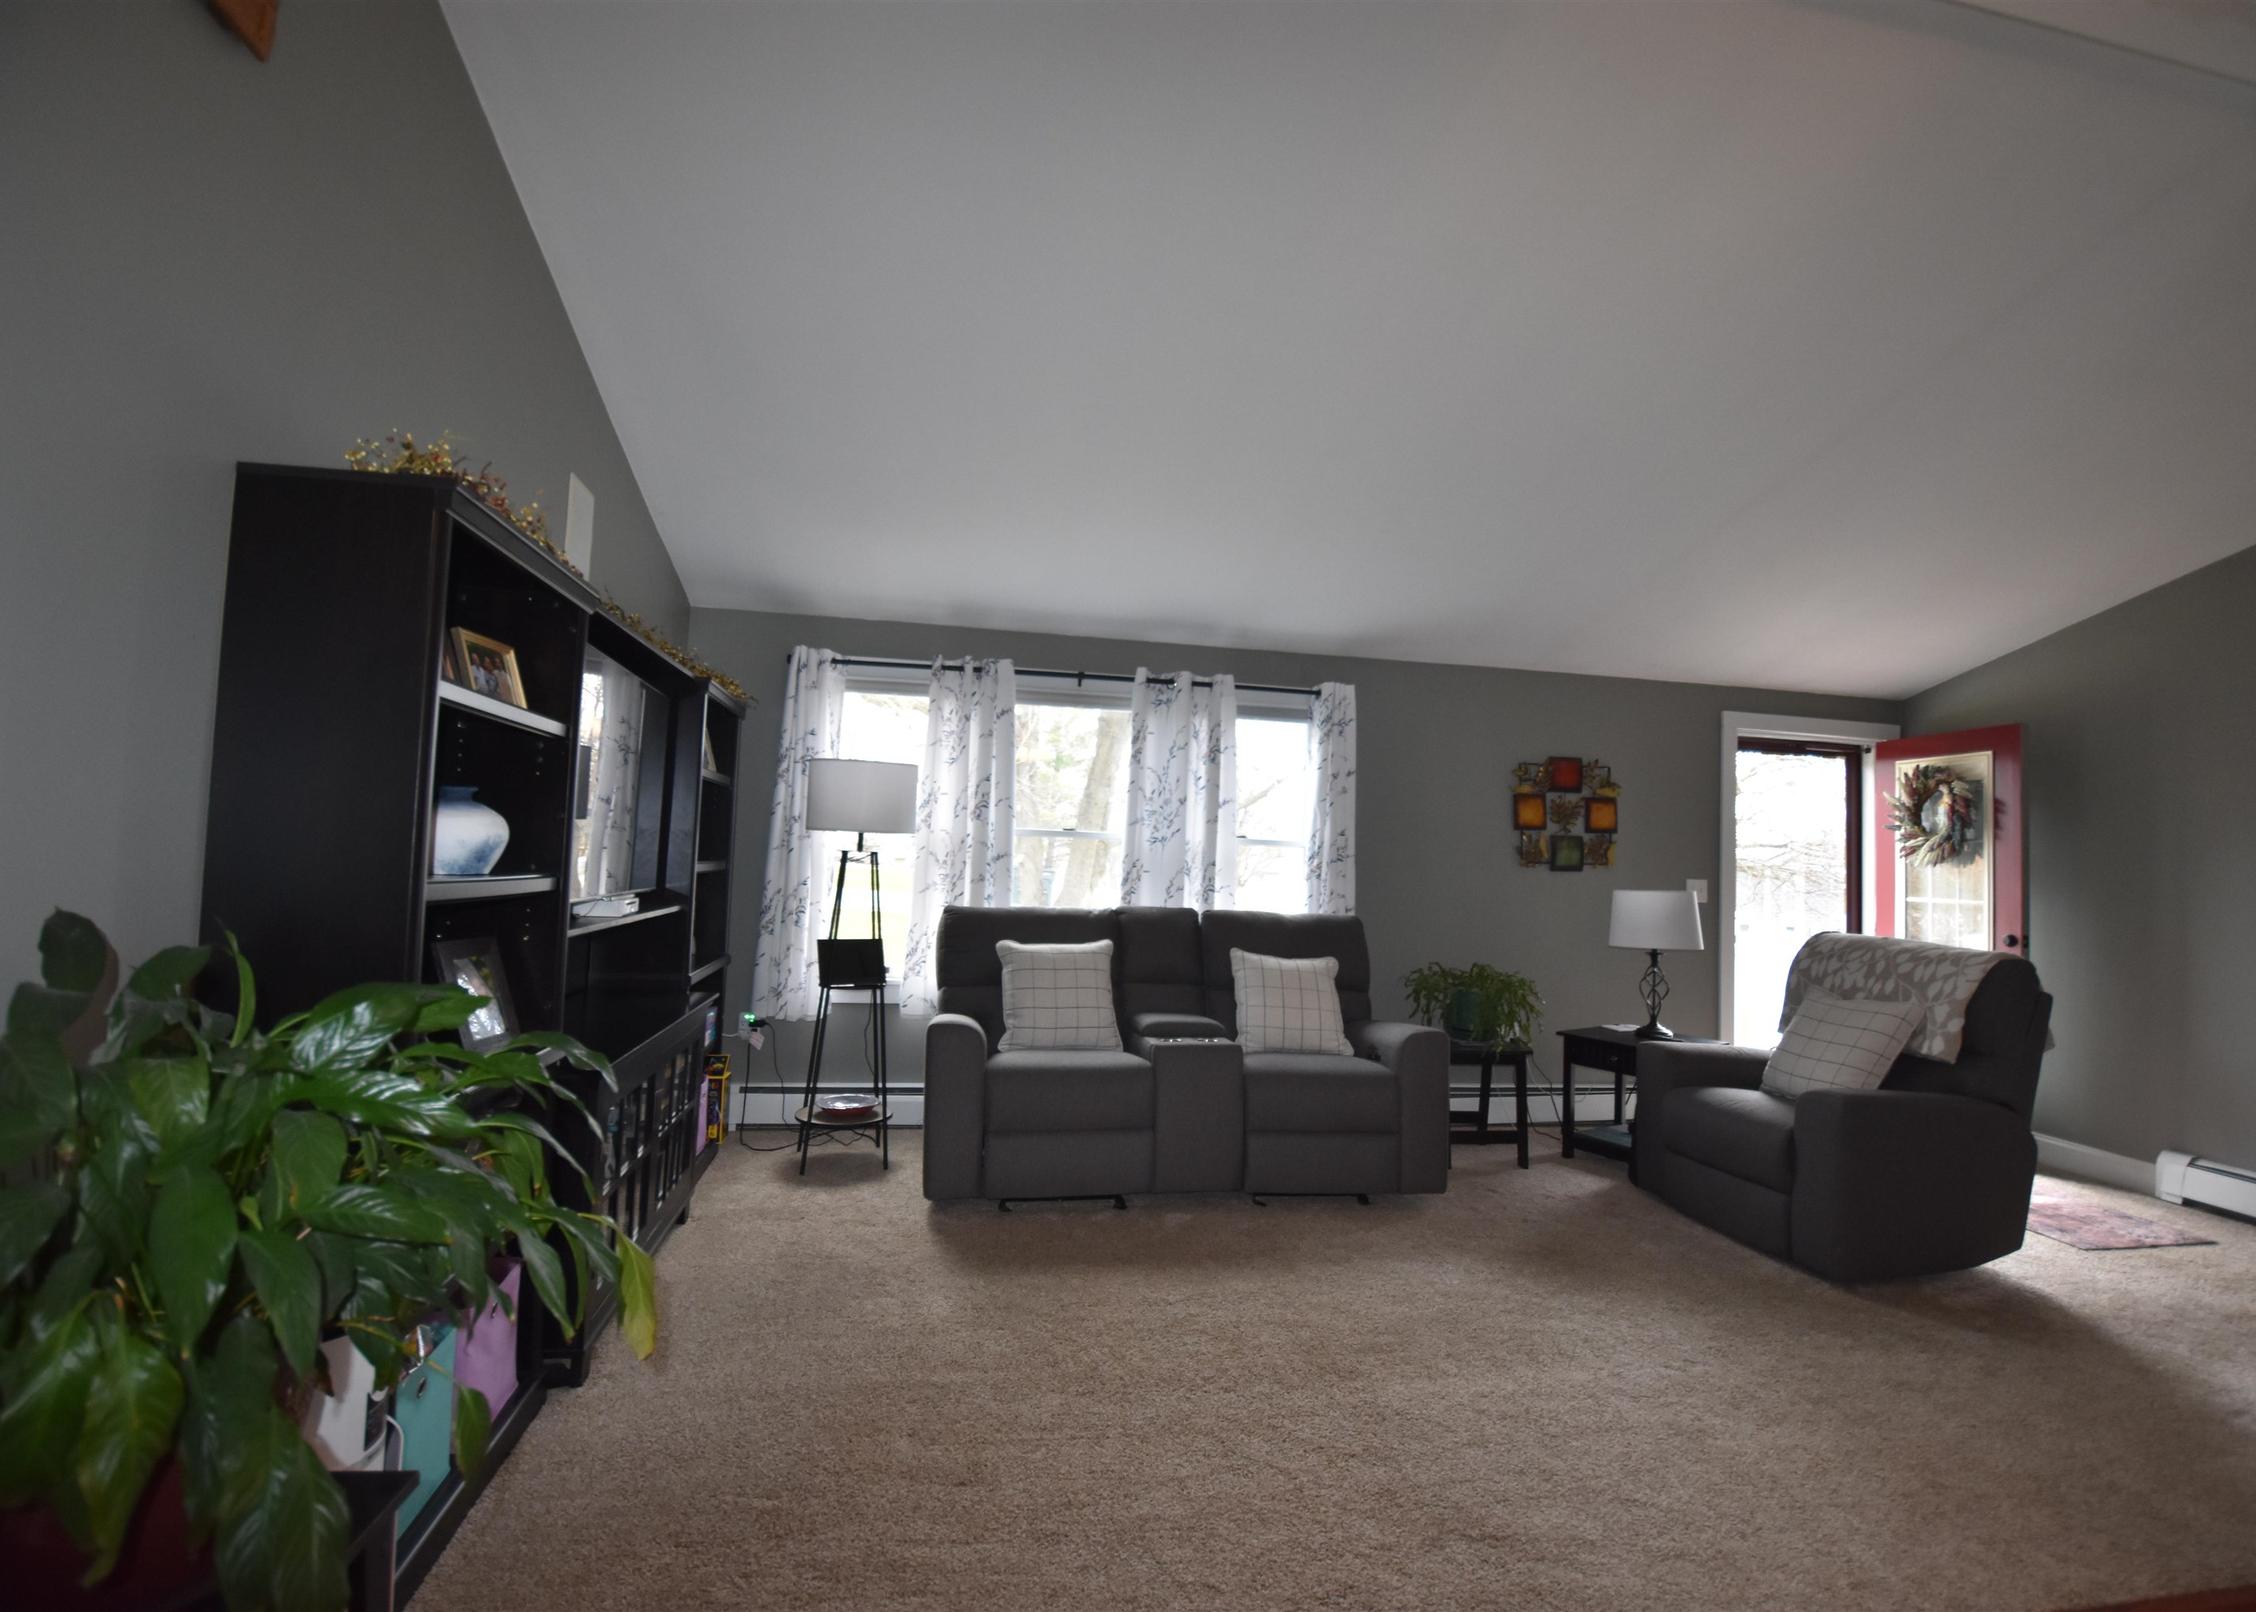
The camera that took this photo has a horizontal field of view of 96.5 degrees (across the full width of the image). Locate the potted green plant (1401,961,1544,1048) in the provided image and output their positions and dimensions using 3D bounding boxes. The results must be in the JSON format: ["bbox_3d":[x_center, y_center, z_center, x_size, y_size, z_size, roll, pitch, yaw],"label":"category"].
[{"bbox_3d":[1.521,0.879,4.458,0.600,0.390,0.550,3,-3,-11],"label":"potted green plant"}]

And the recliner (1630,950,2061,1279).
[{"bbox_3d":[2.491,0.998,3.577,0.900,1.050,0.960,3,-3,-8],"label":"recliner"}]

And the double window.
[{"bbox_3d":[-0.246,0.158,4.746,2.380,1.430,0.100,3,-3,-9],"label":"double window"}]

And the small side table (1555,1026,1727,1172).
[{"bbox_3d":[2.251,1.296,4.424,0.450,0.550,0.550,5,-4,-43],"label":"small side table"}]

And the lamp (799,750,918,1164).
[{"bbox_3d":[-1.117,0.622,4.088,0.430,1.605,0.430,3,-3,-11],"label":"lamp"}]

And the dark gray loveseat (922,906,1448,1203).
[{"bbox_3d":[0.163,0.956,4.052,1.880,1.030,0.980,3,-3,-8],"label":"dark gray loveseat"}]

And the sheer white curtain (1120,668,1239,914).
[{"bbox_3d":[0.237,0.176,4.746,0.520,1.610,0.110,3,-3,-9],"label":"sheer white curtain"}]

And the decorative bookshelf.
[{"bbox_3d":[-1.461,0.438,2.747,0.320,1.800,2.570,3,-3,-11],"label":"decorative bookshelf"}]

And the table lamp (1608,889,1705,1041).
[{"bbox_3d":[2.368,0.713,4.546,0.390,0.655,0.390,3,-3,-11],"label":"table lamp"}]

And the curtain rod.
[{"bbox_3d":[-0.260,-0.595,4.688,2.430,0.035,0.090,3,-3,-9],"label":"curtain rod"}]

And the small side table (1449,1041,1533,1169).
[{"bbox_3d":[1.496,1.293,4.433,0.400,0.500,0.400,3,-3,-11],"label":"small side table"}]

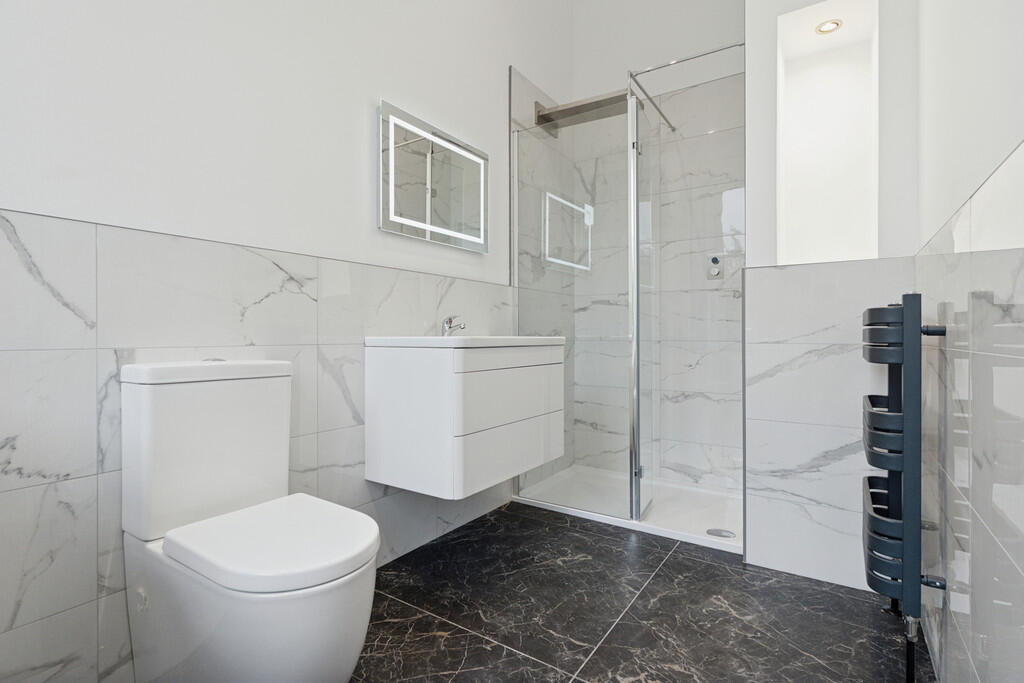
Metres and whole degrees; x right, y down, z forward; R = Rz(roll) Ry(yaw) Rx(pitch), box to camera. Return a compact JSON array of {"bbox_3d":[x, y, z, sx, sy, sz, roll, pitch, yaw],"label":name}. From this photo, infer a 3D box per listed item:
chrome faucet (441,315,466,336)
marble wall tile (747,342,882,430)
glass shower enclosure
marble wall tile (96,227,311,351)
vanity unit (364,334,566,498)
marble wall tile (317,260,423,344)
[{"bbox_3d":[-0.243,-0.059,1.916,0.132,0.093,0.044,0,1,35],"label":"chrome faucet"},{"bbox_3d":[1.157,0.162,1.696,0.510,0.303,0.012,0,1,35],"label":"marble wall tile"},{"bbox_3d":[0.691,-0.182,2.486,1.156,2.116,0.727,0,1,35],"label":"glass shower enclosure"},{"bbox_3d":[-0.836,-0.135,1.340,0.012,0.301,0.579,0,1,35],"label":"marble wall tile"},{"bbox_3d":[-0.162,0.244,1.861,0.490,0.525,0.674,0,1,35],"label":"vanity unit"},{"bbox_3d":[-0.510,-0.139,1.801,0.012,0.301,0.567,0,1,35],"label":"marble wall tile"}]

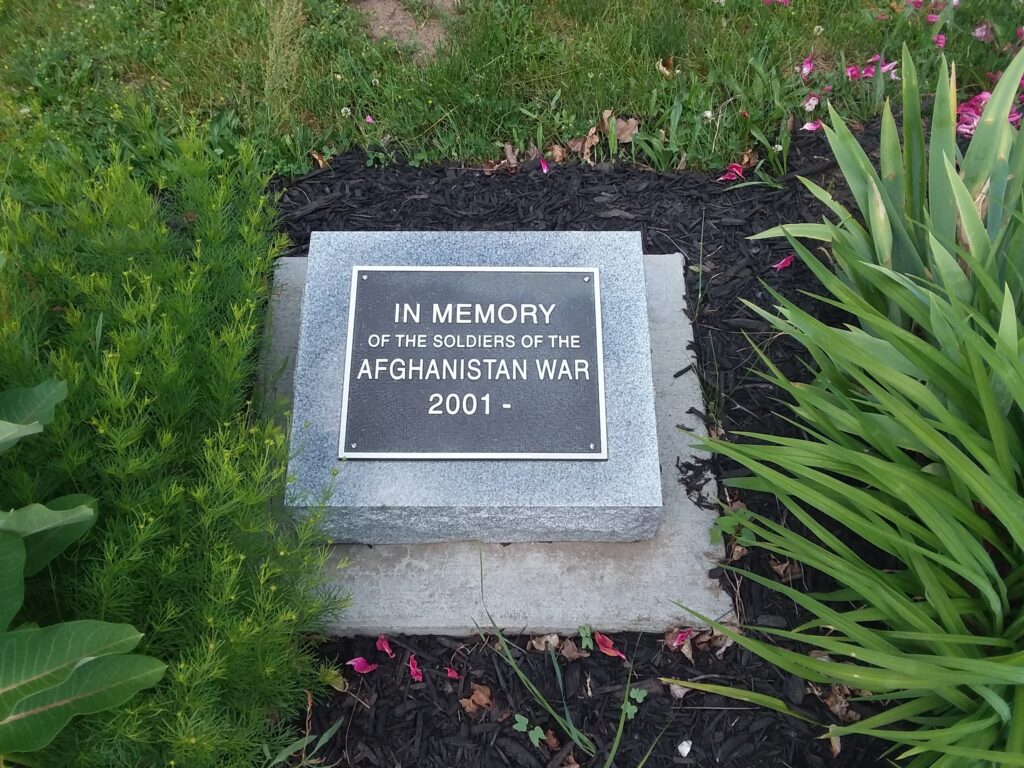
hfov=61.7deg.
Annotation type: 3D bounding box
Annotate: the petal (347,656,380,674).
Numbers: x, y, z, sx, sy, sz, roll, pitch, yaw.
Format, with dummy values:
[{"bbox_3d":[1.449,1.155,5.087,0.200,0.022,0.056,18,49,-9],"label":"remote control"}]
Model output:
[{"bbox_3d":[-0.219,0.413,1.258,0.047,0.014,0.023,8,60,4],"label":"petal"}]

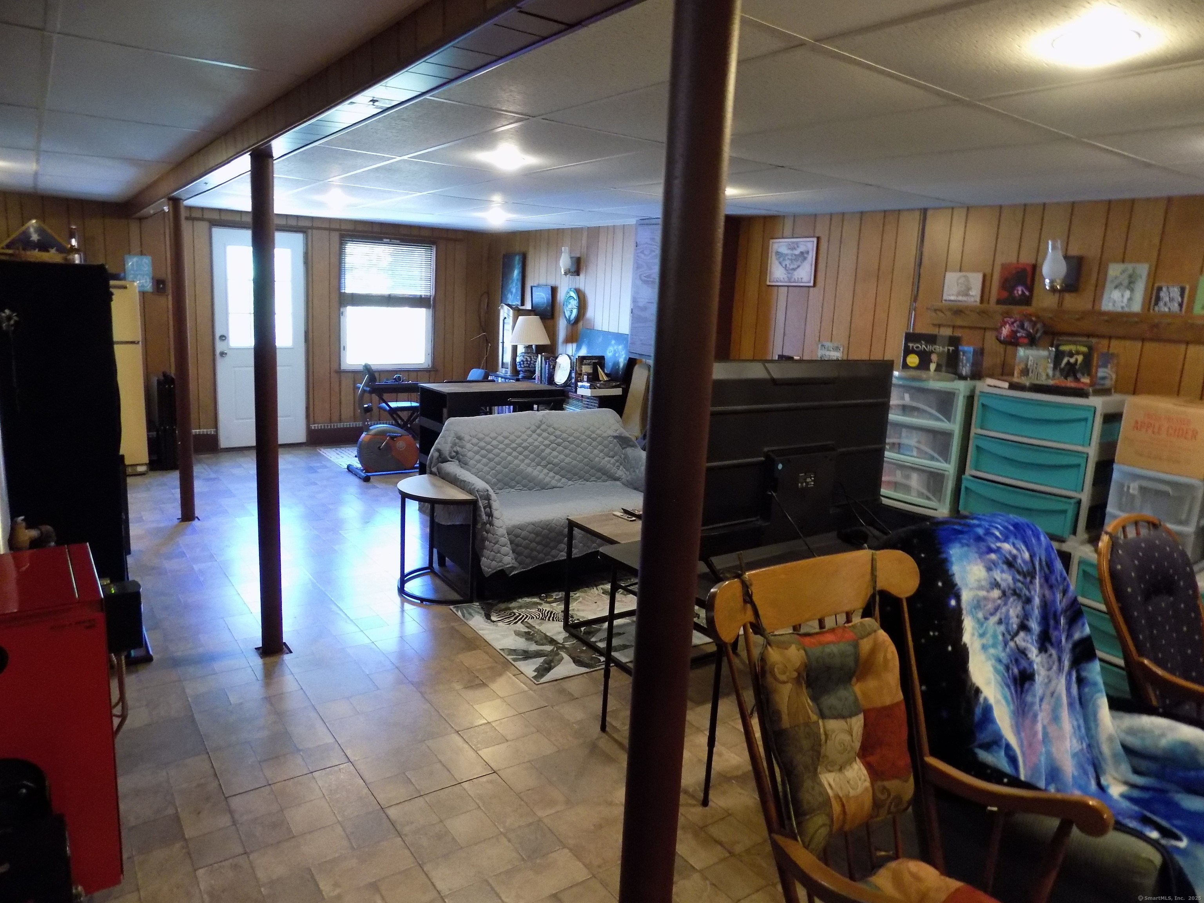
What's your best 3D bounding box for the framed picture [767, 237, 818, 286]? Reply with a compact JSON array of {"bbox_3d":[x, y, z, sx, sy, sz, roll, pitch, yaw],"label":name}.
[{"bbox_3d":[1.241,-1.244,5.262,0.025,0.310,0.390,-5,14,-35],"label":"framed picture"}]

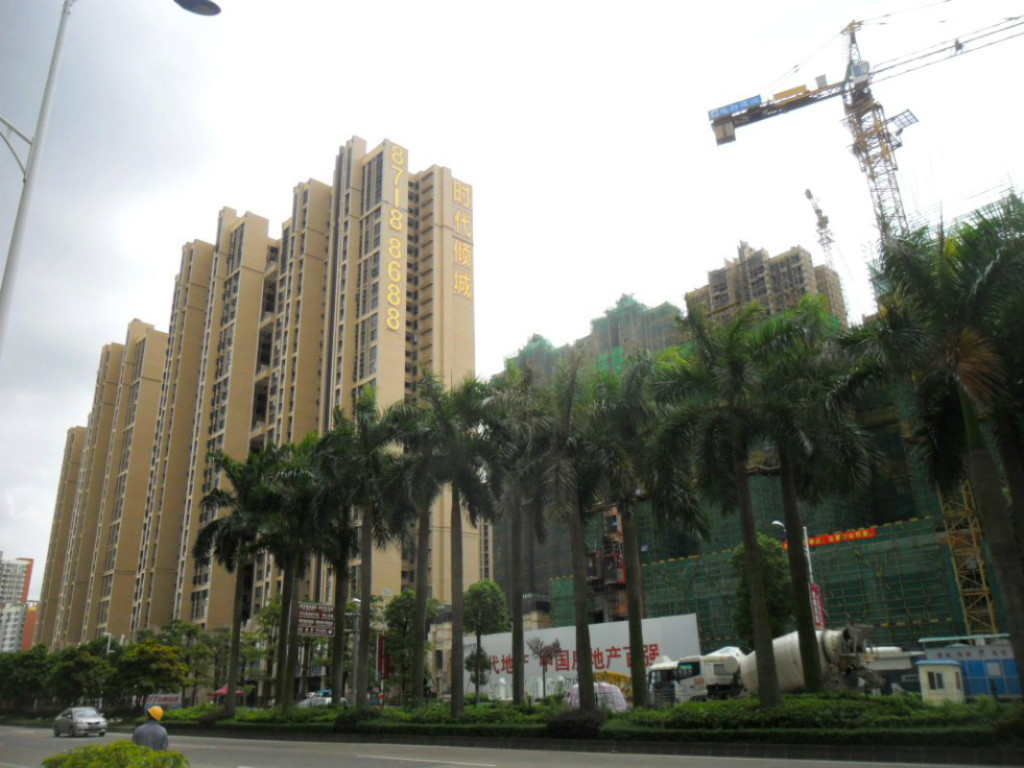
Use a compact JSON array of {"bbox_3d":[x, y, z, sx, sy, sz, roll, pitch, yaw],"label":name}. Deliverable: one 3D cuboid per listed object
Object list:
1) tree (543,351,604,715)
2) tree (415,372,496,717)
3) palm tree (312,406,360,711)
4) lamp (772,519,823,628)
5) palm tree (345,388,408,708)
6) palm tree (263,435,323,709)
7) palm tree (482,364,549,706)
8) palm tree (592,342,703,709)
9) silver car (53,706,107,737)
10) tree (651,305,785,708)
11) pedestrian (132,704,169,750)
[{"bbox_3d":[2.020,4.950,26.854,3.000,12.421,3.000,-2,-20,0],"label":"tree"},{"bbox_3d":[-2.177,6.127,31.339,4.000,13.400,4.000,-2,-20,-1],"label":"tree"},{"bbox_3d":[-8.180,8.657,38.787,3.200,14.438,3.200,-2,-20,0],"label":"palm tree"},{"bbox_3d":[13.565,10.764,38.186,2.000,9.100,0.900,10,-23,-30],"label":"lamp"},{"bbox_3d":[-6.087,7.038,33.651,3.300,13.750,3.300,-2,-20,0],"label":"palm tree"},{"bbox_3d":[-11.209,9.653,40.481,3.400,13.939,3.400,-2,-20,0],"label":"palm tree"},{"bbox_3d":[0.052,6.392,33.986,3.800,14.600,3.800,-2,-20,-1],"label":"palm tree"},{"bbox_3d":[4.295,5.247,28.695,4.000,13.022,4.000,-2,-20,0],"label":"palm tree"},{"bbox_3d":[-22.459,17.569,41.740,1.780,1.460,4.600,14,-26,-36],"label":"silver car"},{"bbox_3d":[7.028,3.603,24.413,4.500,12.800,4.500,-17,-25,35],"label":"tree"},{"bbox_3d":[-5.025,5.363,10.995,0.520,1.740,0.320,10,-24,-29],"label":"pedestrian"}]

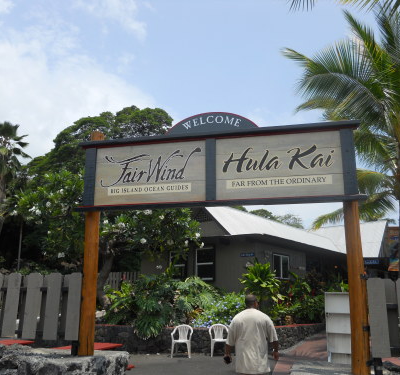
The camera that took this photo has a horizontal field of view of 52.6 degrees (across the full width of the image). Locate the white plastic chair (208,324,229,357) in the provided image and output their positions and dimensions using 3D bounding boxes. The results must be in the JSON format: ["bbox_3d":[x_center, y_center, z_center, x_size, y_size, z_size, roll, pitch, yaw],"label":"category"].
[{"bbox_3d":[0.527,4.079,10.775,0.560,0.800,0.560,2,-15,-5],"label":"white plastic chair"}]

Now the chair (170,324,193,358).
[{"bbox_3d":[-0.453,4.076,10.773,0.560,0.800,0.560,-2,-15,10],"label":"chair"}]

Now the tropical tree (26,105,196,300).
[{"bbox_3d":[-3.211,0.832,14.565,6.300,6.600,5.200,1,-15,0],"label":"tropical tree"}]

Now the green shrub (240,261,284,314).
[{"bbox_3d":[2.006,3.381,13.388,1.400,1.850,1.350,1,-15,0],"label":"green shrub"}]

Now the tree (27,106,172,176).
[{"bbox_3d":[-7.012,0.890,28.195,12.000,13.500,11.000,1,-15,0],"label":"tree"}]

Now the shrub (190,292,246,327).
[{"bbox_3d":[0.601,3.791,12.549,1.800,1.050,1.300,1,-15,0],"label":"shrub"}]

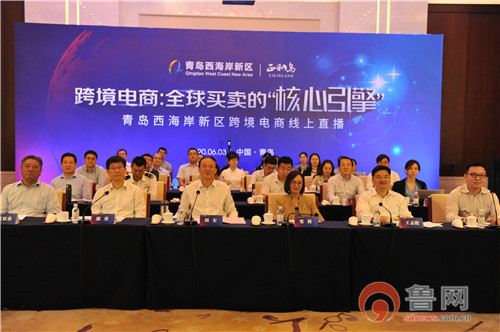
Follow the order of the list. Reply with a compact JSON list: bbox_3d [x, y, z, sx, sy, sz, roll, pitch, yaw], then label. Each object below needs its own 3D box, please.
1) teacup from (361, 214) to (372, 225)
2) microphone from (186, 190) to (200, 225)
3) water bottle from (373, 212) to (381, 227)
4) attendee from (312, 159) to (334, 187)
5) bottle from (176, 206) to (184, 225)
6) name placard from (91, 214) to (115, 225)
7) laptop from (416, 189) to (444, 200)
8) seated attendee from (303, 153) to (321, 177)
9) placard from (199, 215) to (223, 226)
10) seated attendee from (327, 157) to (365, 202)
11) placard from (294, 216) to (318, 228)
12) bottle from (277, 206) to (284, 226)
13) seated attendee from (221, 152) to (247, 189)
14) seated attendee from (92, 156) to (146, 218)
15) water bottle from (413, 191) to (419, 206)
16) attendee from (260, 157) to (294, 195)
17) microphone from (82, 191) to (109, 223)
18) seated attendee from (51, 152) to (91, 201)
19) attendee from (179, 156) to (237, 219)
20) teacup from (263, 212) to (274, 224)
[{"bbox_3d":[1.055,0.496,5.707,0.108,0.085,0.108,1,3,-1],"label":"teacup"},{"bbox_3d":[-0.524,0.379,5.710,0.130,0.300,0.240,1,3,5],"label":"microphone"},{"bbox_3d":[1.139,0.459,5.625,0.062,0.168,0.062,1,3,-1],"label":"water bottle"},{"bbox_3d":[1.175,0.509,9.650,0.460,1.200,0.700,1,3,-3],"label":"attendee"},{"bbox_3d":[-0.624,0.450,5.620,0.062,0.168,0.062,1,3,-3],"label":"bottle"},{"bbox_3d":[-1.300,0.471,5.560,0.205,0.090,0.080,1,3,-1],"label":"name placard"},{"bbox_3d":[2.199,0.359,7.675,0.325,0.200,0.260,1,3,0],"label":"laptop"},{"bbox_3d":[1.087,0.425,10.600,0.460,1.262,0.750,1,3,-1],"label":"seated attendee"},{"bbox_3d":[-0.338,0.482,5.539,0.200,0.093,0.080,1,3,-1],"label":"placard"},{"bbox_3d":[1.234,0.544,7.827,0.520,1.297,0.760,1,3,-1],"label":"seated attendee"},{"bbox_3d":[0.506,0.504,5.610,0.200,0.092,0.080,1,3,-3],"label":"placard"},{"bbox_3d":[0.278,0.444,5.612,0.062,0.178,0.062,1,3,-1],"label":"bottle"},{"bbox_3d":[-0.246,0.449,9.287,0.450,1.308,0.760,1,3,-1],"label":"seated attendee"},{"bbox_3d":[-1.257,0.589,5.990,0.550,1.330,0.720,1,3,-3],"label":"seated attendee"},{"bbox_3d":[1.997,0.395,7.490,0.063,0.172,0.063,1,3,-3],"label":"water bottle"},{"bbox_3d":[0.391,0.537,7.750,0.520,1.292,0.780,1,3,0],"label":"attendee"},{"bbox_3d":[-1.408,0.372,5.680,0.200,0.290,0.280,2,3,27],"label":"microphone"},{"bbox_3d":[-2.279,0.502,7.735,0.540,1.307,0.760,1,3,-1],"label":"seated attendee"},{"bbox_3d":[-0.424,0.591,6.085,0.570,1.335,0.760,1,3,-1],"label":"attendee"},{"bbox_3d":[0.166,0.481,5.714,0.110,0.100,0.110,1,3,-1],"label":"teacup"}]

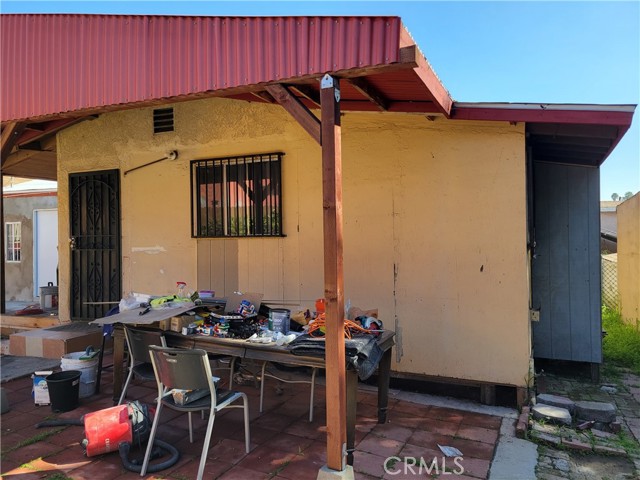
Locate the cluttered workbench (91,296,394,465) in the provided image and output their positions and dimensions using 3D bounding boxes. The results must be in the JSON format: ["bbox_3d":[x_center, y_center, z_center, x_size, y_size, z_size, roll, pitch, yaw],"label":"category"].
[{"bbox_3d":[-0.673,1.106,4.263,2.550,0.880,1.000,0,0,25],"label":"cluttered workbench"}]

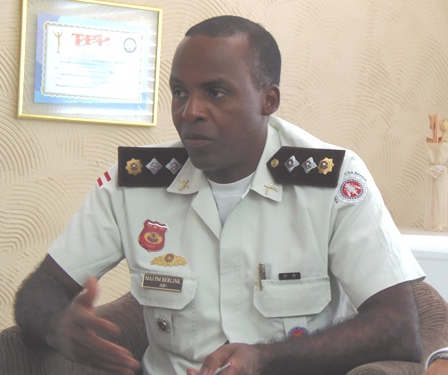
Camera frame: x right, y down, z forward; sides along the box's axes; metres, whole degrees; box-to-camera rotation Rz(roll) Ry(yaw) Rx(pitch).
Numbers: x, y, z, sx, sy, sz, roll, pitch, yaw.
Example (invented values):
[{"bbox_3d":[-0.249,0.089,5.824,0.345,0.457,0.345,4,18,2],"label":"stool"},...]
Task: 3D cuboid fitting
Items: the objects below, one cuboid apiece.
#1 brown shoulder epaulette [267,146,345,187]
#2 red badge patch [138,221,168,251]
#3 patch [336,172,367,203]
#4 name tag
[{"bbox_3d":[0.129,-0.033,2.270,0.137,0.062,0.012,2,-22,30],"label":"brown shoulder epaulette"},{"bbox_3d":[-0.111,0.077,2.260,0.044,0.050,0.006,11,-13,16],"label":"red badge patch"},{"bbox_3d":[0.199,0.001,2.230,0.049,0.050,0.006,-22,-19,-16],"label":"patch"},{"bbox_3d":[-0.097,0.150,2.250,0.068,0.025,0.006,3,-9,21],"label":"name tag"}]

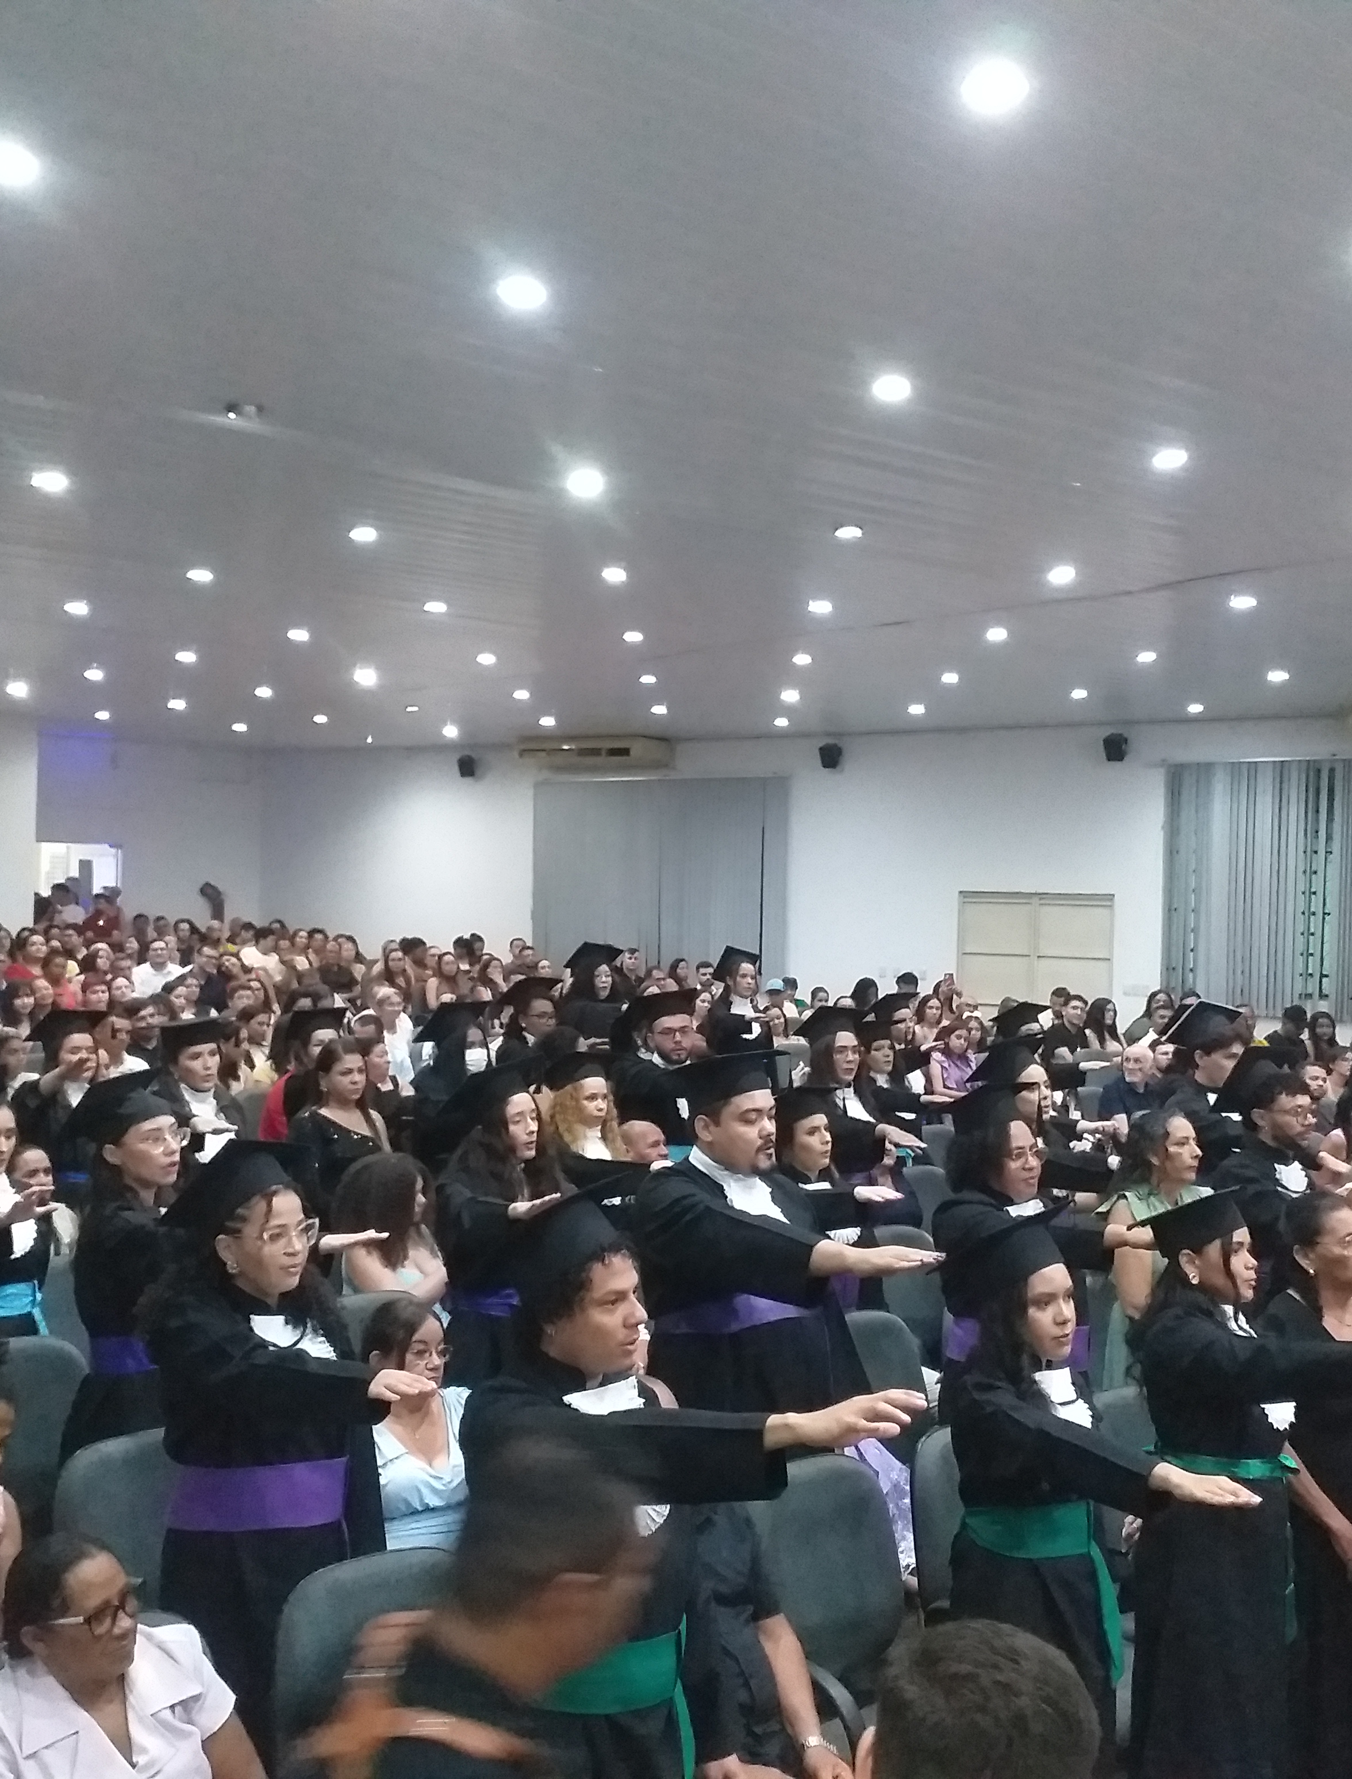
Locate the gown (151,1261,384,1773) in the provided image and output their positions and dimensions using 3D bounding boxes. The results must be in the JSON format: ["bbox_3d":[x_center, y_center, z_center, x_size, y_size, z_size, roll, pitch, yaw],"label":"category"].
[{"bbox_3d":[-0.705,1.369,3.487,0.660,1.215,0.480,1,-1,40],"label":"gown"}]

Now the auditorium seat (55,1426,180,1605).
[{"bbox_3d":[-1.038,1.651,3.909,0.550,0.940,0.600,2,-1,-40],"label":"auditorium seat"}]

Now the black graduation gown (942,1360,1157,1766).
[{"bbox_3d":[0.725,1.459,3.349,0.480,1.104,0.660,2,0,-30],"label":"black graduation gown"}]

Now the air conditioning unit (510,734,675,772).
[{"bbox_3d":[-0.889,-1.452,19.596,1.570,0.240,0.670,1,0,35],"label":"air conditioning unit"}]

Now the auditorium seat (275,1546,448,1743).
[{"bbox_3d":[-0.404,1.662,3.185,0.550,0.940,0.600,2,-1,-40],"label":"auditorium seat"}]

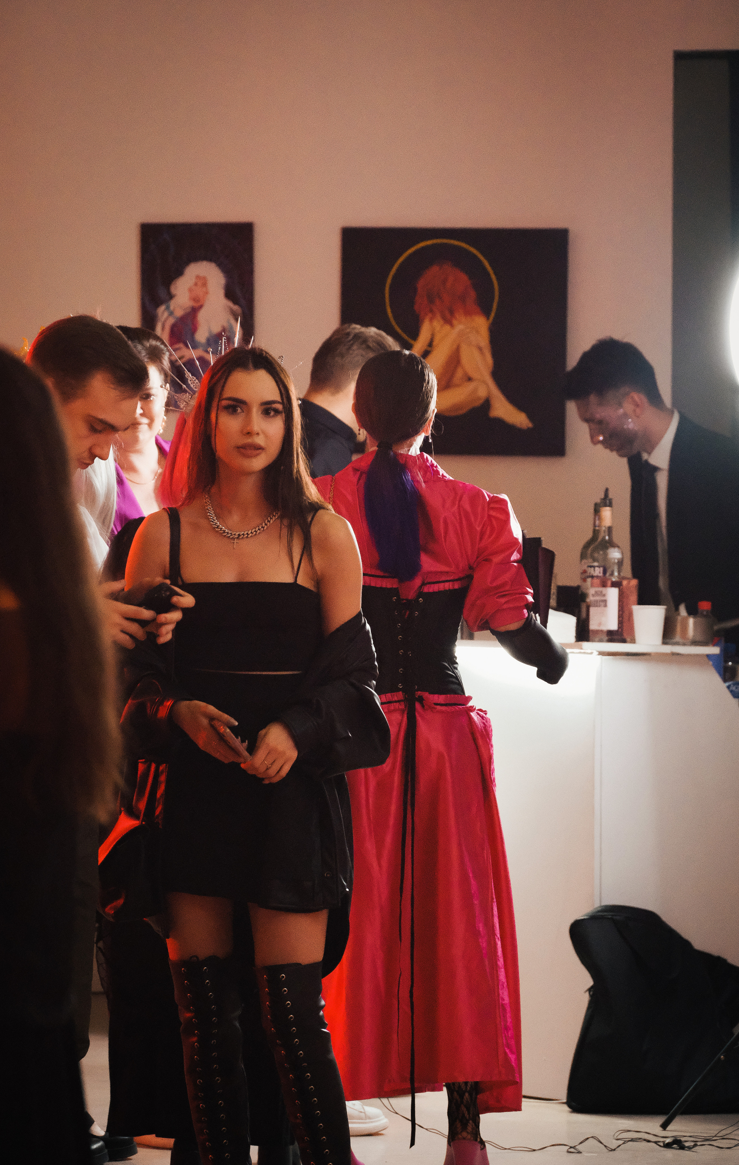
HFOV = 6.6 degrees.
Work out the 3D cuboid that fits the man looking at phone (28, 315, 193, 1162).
[{"bbox_3d":[-0.566,0.401,11.850,0.480,1.780,0.500,1,1,26],"label":"man looking at phone"}]

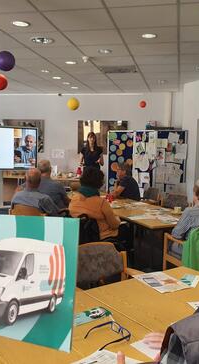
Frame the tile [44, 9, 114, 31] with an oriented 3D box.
[{"bbox_3d":[-0.176,-1.569,3.521,0.615,0.030,0.600,3,6,12],"label":"tile"}]

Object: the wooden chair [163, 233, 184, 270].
[{"bbox_3d":[0.966,0.741,3.270,0.570,0.830,0.570,-2,7,-25],"label":"wooden chair"}]

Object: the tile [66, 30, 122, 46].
[{"bbox_3d":[-0.047,-1.647,4.160,0.620,0.030,0.610,2,6,12],"label":"tile"}]

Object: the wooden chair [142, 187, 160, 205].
[{"bbox_3d":[0.562,0.498,5.501,0.550,0.810,0.560,-2,7,-30],"label":"wooden chair"}]

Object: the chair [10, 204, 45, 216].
[{"bbox_3d":[-0.685,0.617,4.099,0.520,0.810,0.540,4,7,25],"label":"chair"}]

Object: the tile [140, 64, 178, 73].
[{"bbox_3d":[0.948,-1.803,5.800,0.620,0.030,0.610,2,6,12],"label":"tile"}]

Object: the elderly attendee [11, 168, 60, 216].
[{"bbox_3d":[-0.688,0.412,4.233,0.550,1.190,0.740,3,6,20],"label":"elderly attendee"}]

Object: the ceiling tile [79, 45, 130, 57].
[{"bbox_3d":[0.075,-1.684,4.670,0.615,0.030,0.600,3,6,12],"label":"ceiling tile"}]

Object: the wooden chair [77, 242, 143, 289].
[{"bbox_3d":[0.088,0.846,2.129,0.570,0.830,0.570,-3,7,-35],"label":"wooden chair"}]

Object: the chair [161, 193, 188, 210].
[{"bbox_3d":[0.745,0.595,4.597,0.570,0.830,0.570,-3,7,-33],"label":"chair"}]

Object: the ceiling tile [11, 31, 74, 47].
[{"bbox_3d":[-0.655,-1.672,4.290,0.620,0.030,0.610,2,6,12],"label":"ceiling tile"}]

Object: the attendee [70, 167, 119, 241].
[{"bbox_3d":[-0.048,0.443,3.932,0.550,1.220,0.760,3,6,20],"label":"attendee"}]

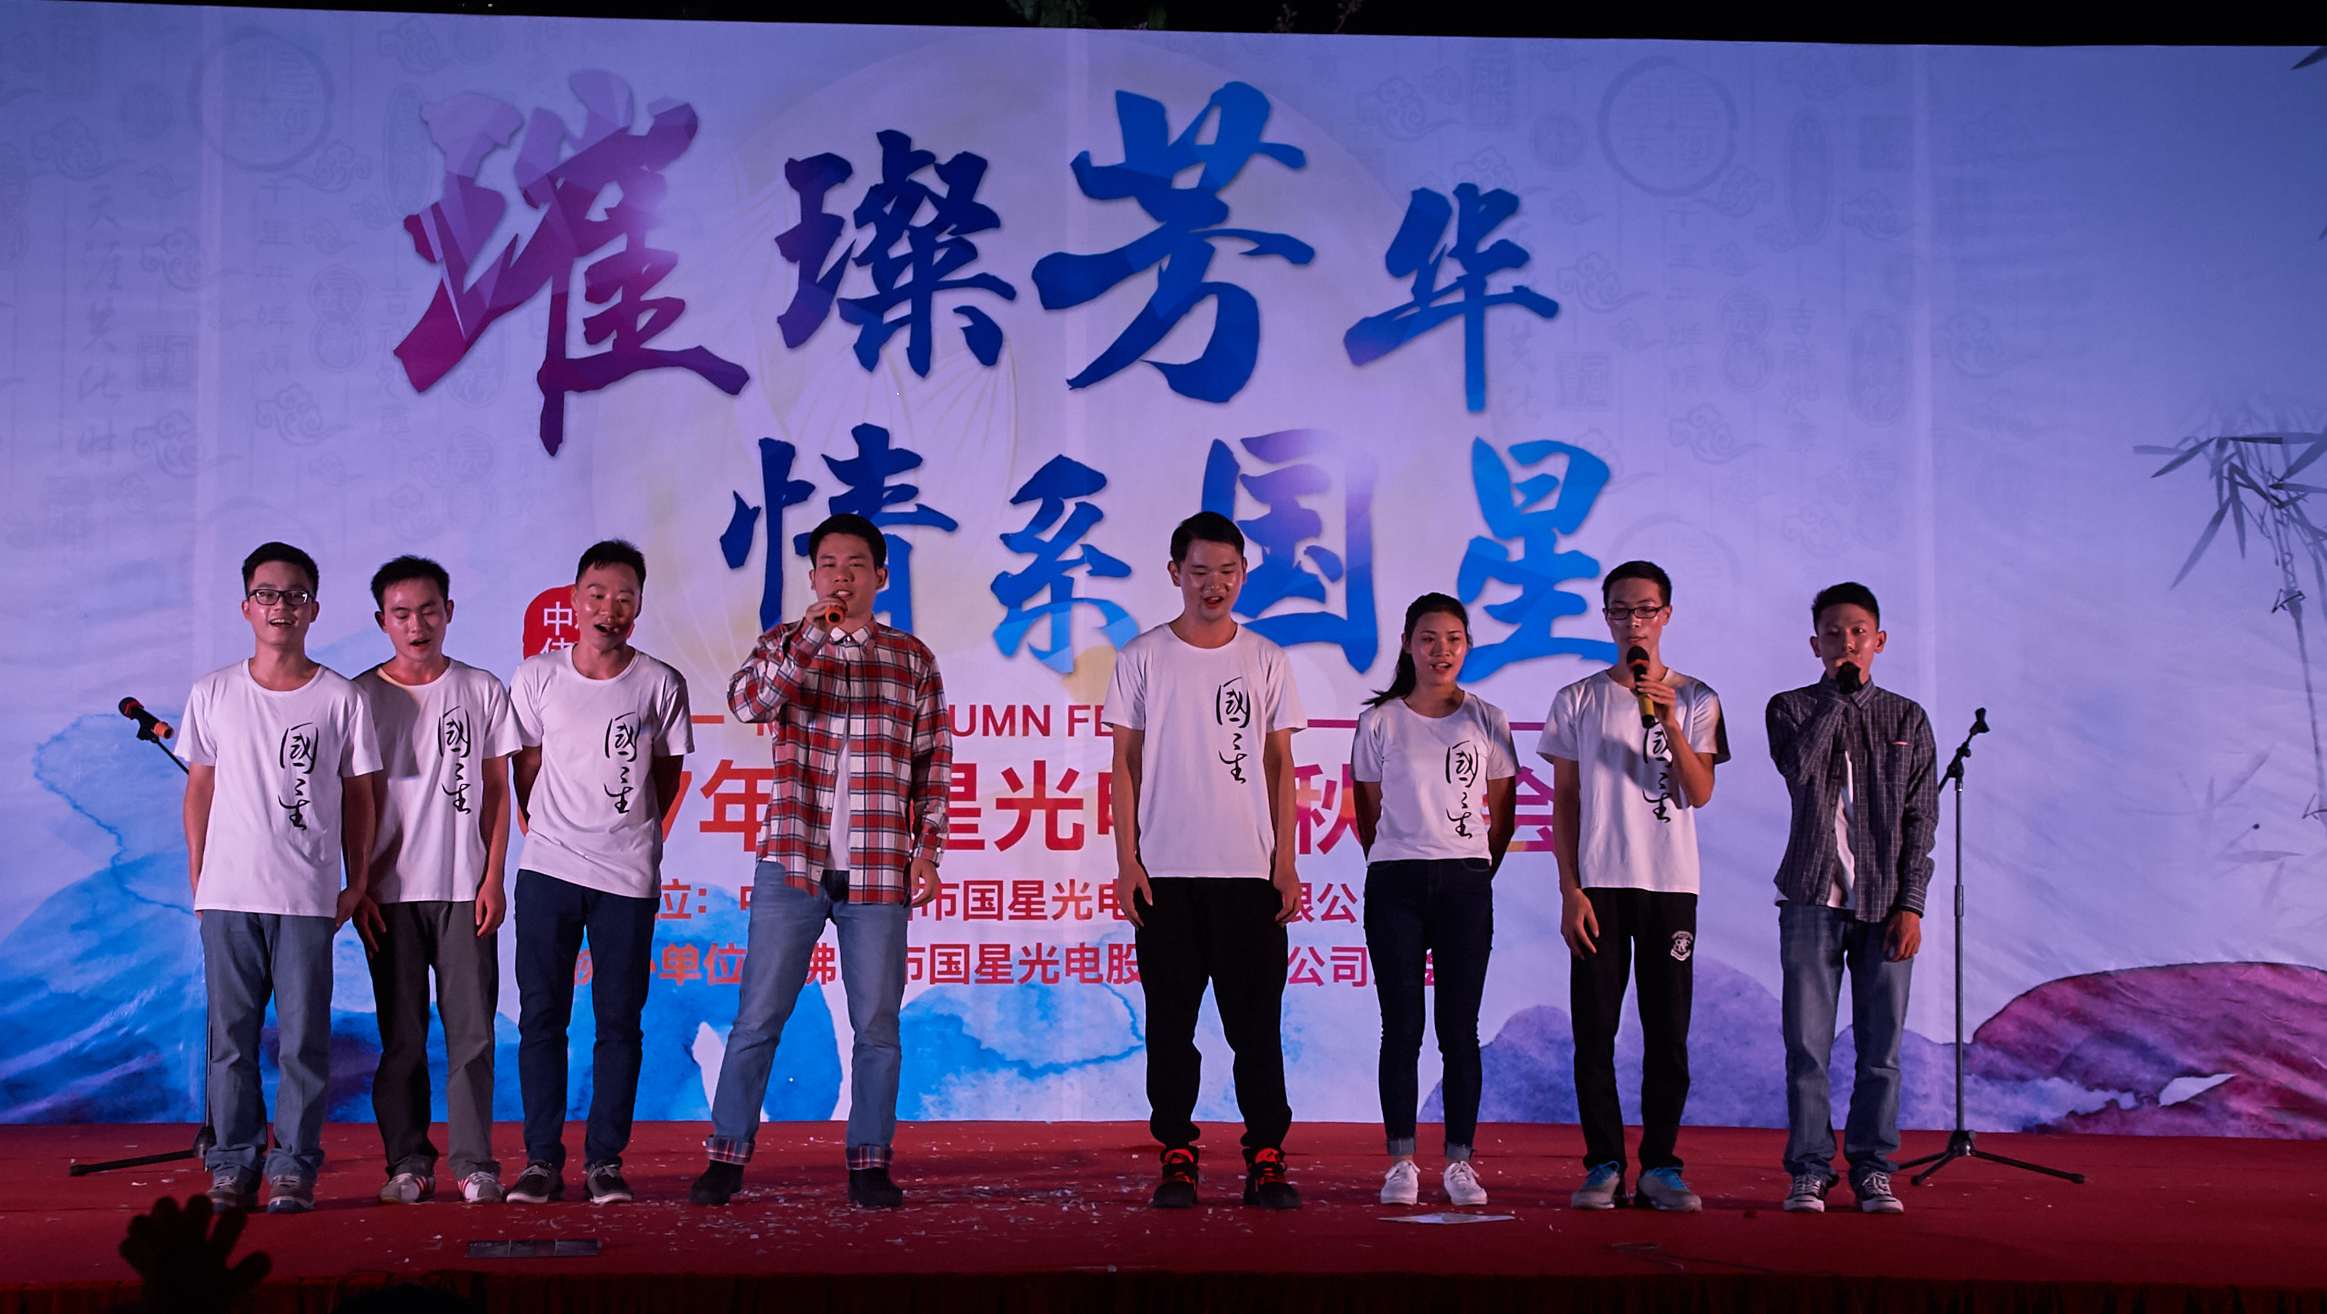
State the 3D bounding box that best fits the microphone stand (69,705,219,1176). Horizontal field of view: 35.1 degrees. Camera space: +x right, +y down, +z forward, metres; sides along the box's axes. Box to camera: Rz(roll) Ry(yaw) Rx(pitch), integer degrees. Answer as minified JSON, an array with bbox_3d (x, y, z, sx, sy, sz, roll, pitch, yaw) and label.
[{"bbox_3d":[-2.705,0.843,10.789,0.659,1.347,0.686,-3,-5,35],"label":"microphone stand"}]

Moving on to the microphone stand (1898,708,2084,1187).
[{"bbox_3d":[2.243,0.827,10.661,0.620,1.372,0.575,-4,-5,43],"label":"microphone stand"}]

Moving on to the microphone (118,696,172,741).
[{"bbox_3d":[-2.997,0.182,10.850,0.235,0.057,0.057,24,11,34],"label":"microphone"}]

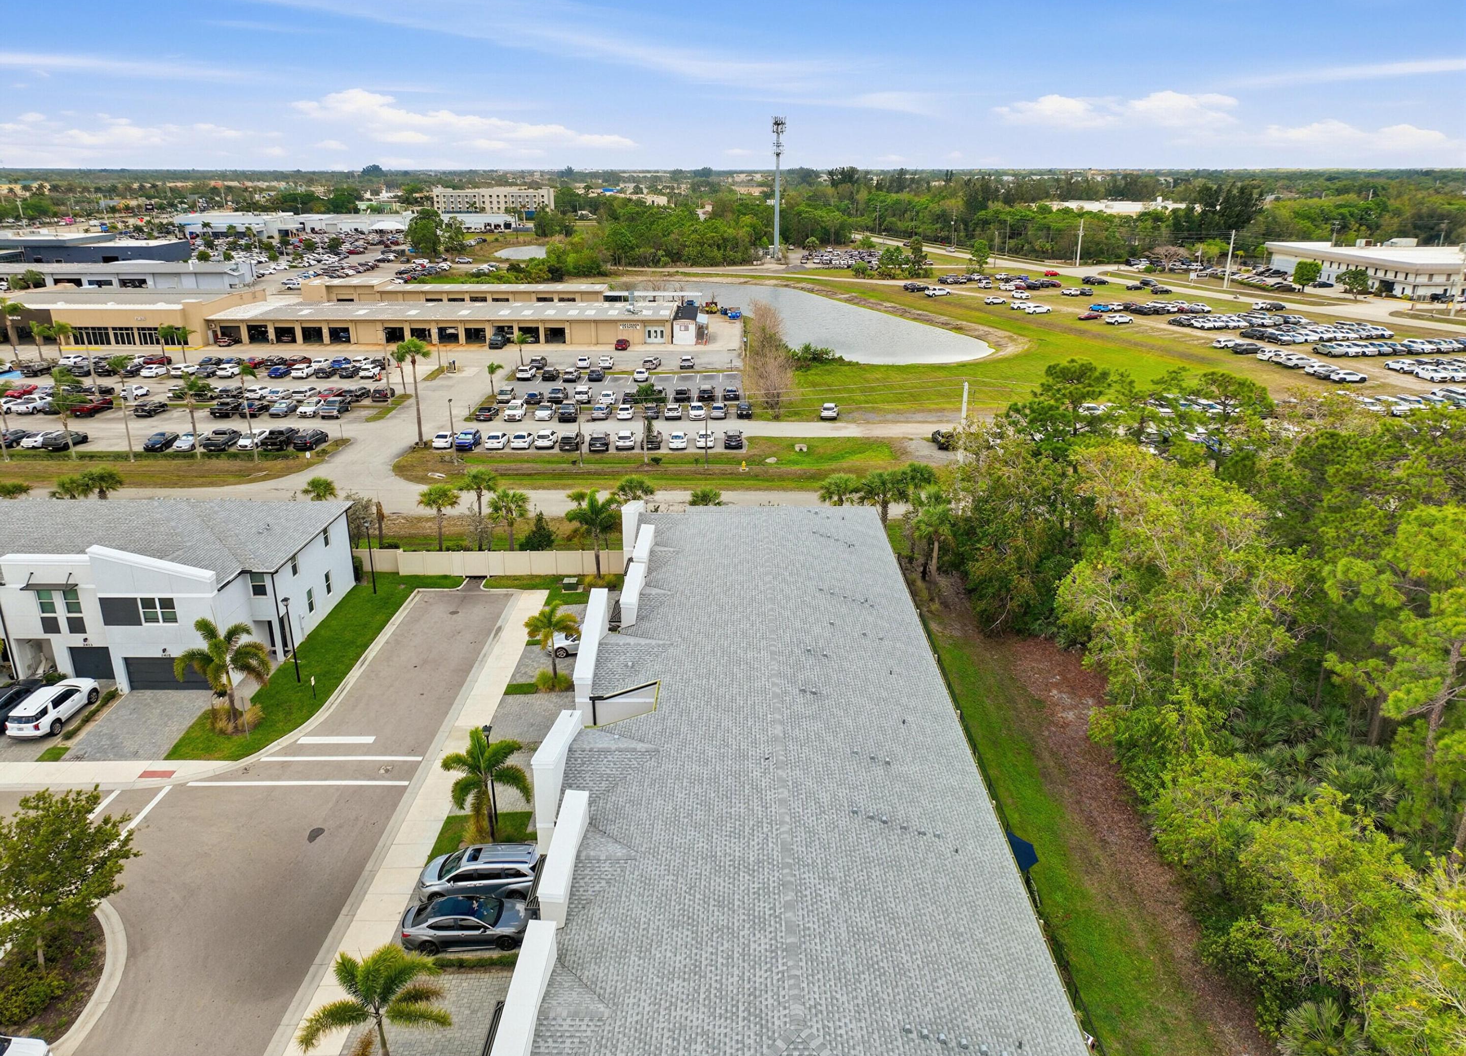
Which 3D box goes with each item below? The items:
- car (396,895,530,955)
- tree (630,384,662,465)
[{"bbox_3d":[-9.586,14.302,37.010,4.880,1.445,1.840,-1,20,-3],"label":"car"},{"bbox_3d":[-7.834,-9.960,97.325,2.936,7.917,2.731,-2,20,-4],"label":"tree"}]

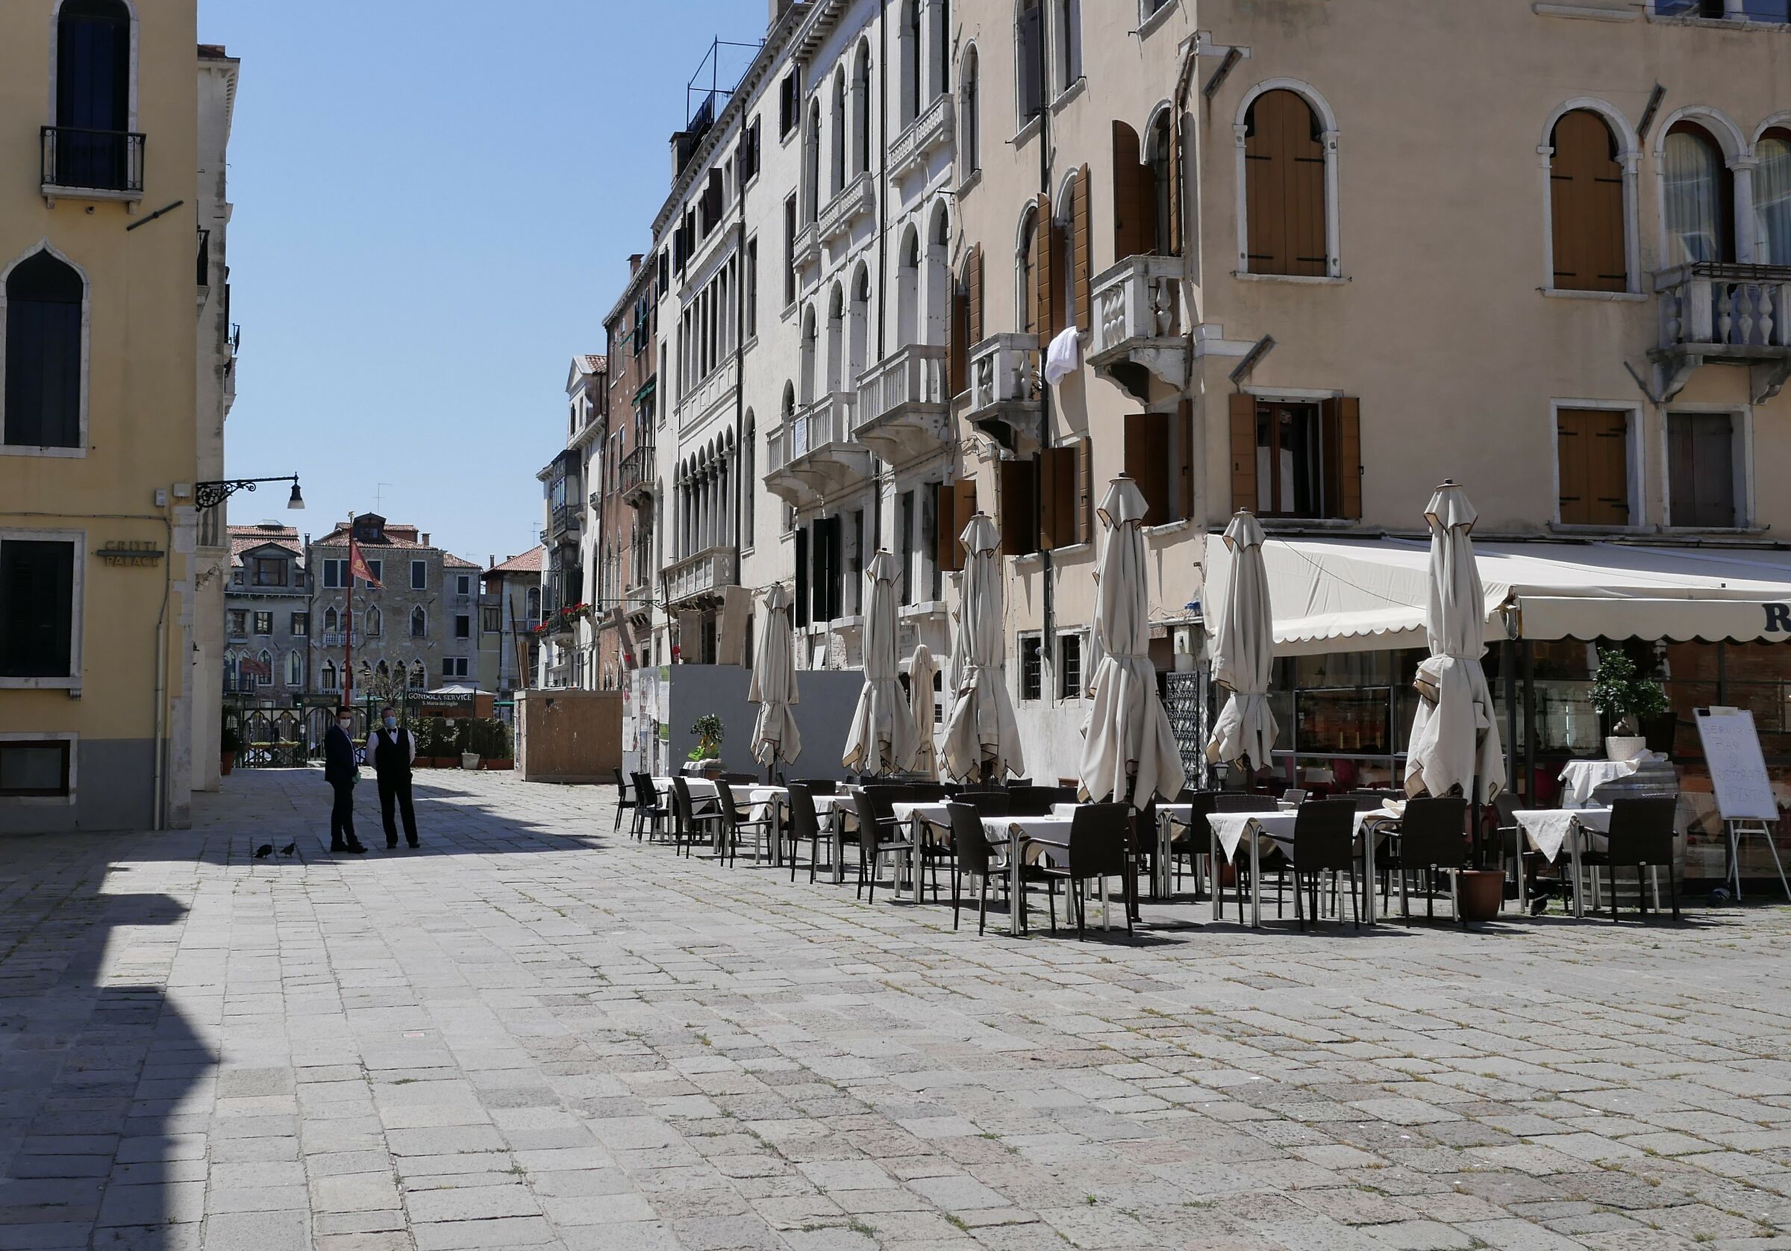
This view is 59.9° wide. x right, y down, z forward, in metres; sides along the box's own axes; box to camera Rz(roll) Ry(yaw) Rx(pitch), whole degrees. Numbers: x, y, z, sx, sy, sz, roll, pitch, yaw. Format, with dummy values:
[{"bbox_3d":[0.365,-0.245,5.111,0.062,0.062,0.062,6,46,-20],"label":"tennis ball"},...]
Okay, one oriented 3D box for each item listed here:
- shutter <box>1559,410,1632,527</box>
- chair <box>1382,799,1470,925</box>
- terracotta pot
[{"bbox_3d":[8.364,-1.904,18.625,0.920,1.430,0.080,1,-4,-10],"label":"shutter"},{"bbox_3d":[3.767,1.682,11.115,0.500,0.900,0.580,0,-4,-2],"label":"chair"},{"bbox_3d":[4.322,1.991,11.592,0.385,0.380,0.385,0,-4,0],"label":"terracotta pot"}]

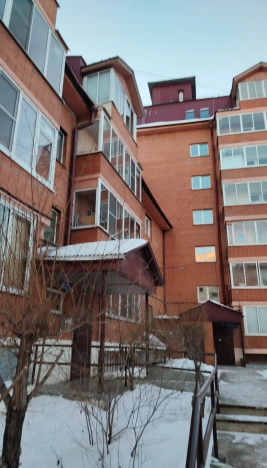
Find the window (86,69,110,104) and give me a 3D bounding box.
[{"bbox_3d":[-1.550,-6.062,13.636,1.254,1.681,0.150,-5,-19,17],"label":"window"}]

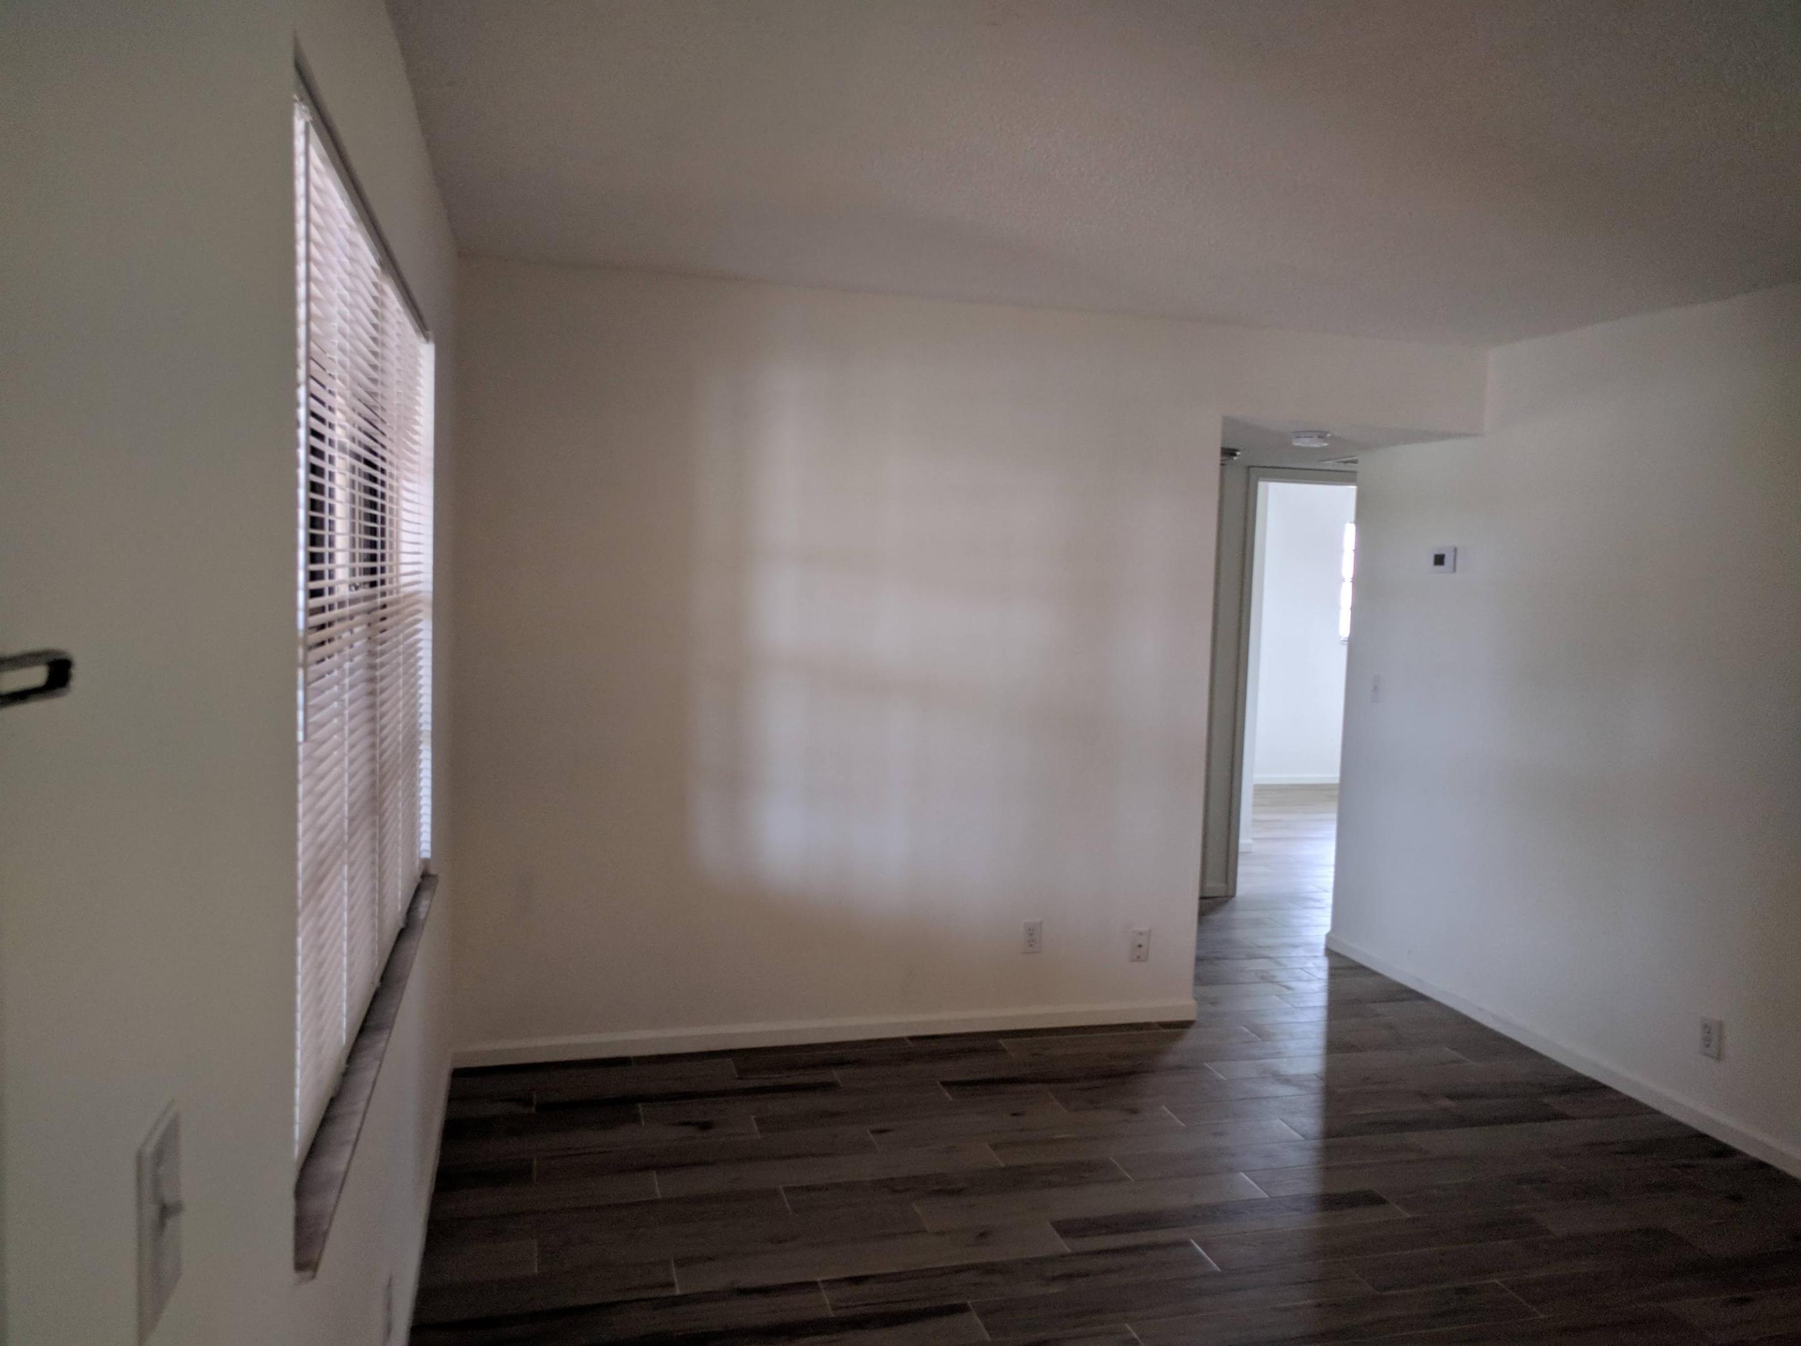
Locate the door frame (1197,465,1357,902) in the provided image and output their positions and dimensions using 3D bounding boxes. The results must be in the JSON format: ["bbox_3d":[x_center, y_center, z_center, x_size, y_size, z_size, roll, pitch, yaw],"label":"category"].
[{"bbox_3d":[2.036,0.055,6.813,0.870,2.120,0.130,1,5,-15],"label":"door frame"}]

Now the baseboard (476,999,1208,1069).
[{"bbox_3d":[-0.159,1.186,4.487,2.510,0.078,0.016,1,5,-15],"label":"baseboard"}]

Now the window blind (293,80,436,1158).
[{"bbox_3d":[-0.913,-0.075,2.304,0.040,1.280,1.870,1,5,-15],"label":"window blind"}]

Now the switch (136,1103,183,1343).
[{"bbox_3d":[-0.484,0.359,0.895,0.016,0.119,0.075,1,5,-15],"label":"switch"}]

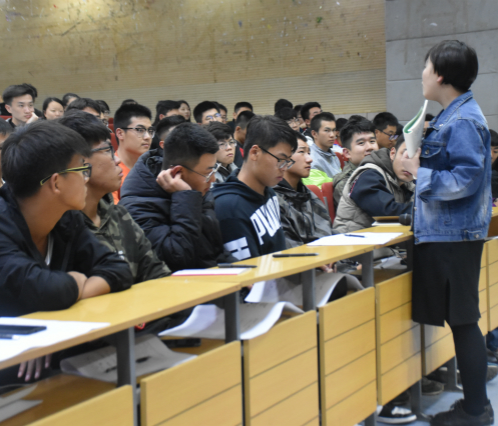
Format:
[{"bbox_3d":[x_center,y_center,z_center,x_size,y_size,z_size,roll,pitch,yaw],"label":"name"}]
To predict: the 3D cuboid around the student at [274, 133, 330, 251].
[{"bbox_3d":[0.300,0.261,3.896,0.700,1.250,0.480,1,5,29],"label":"student"}]

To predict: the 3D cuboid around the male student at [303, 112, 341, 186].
[{"bbox_3d":[0.567,-0.034,6.189,0.700,1.280,0.480,1,5,29],"label":"male student"}]

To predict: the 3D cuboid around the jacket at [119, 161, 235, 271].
[{"bbox_3d":[-0.215,0.141,2.980,0.410,0.650,0.500,1,5,24],"label":"jacket"}]

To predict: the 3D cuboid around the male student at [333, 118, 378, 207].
[{"bbox_3d":[0.627,0.166,4.716,0.700,1.300,0.480,1,5,29],"label":"male student"}]

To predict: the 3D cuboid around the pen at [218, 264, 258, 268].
[{"bbox_3d":[-0.036,0.164,2.952,0.146,0.012,0.012,1,5,33],"label":"pen"}]

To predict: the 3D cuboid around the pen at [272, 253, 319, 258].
[{"bbox_3d":[0.163,0.141,3.199,0.158,0.012,0.012,-3,4,-15],"label":"pen"}]

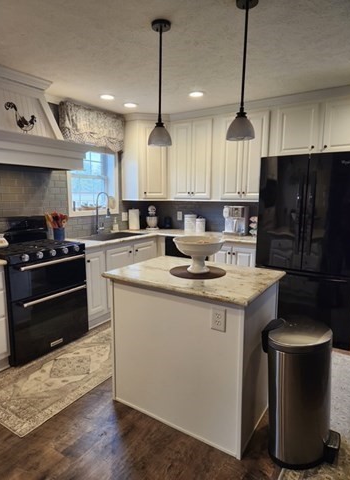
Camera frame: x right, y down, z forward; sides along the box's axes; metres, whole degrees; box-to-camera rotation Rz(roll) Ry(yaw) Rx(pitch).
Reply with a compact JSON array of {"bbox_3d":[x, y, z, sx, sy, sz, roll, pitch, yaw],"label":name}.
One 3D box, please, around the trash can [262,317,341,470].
[{"bbox_3d":[0.698,0.838,1.765,0.412,0.683,0.311,5,9,33],"label":"trash can"}]

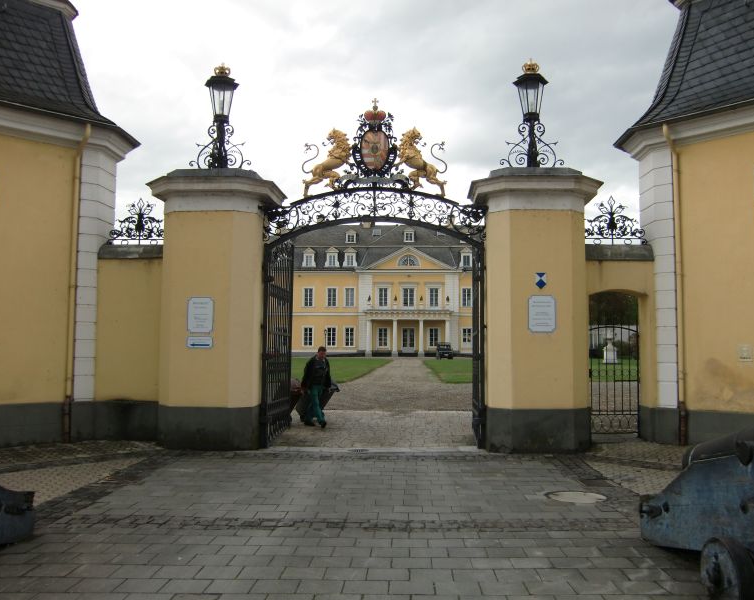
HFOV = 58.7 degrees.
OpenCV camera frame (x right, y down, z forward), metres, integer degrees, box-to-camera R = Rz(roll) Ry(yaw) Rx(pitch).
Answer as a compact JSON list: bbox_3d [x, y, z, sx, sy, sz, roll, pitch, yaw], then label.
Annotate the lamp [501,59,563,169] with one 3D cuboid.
[{"bbox_3d":[2.772,-3.259,11.990,1.100,2.187,1.000,0,-4,3],"label":"lamp"}]

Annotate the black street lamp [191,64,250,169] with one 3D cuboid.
[{"bbox_3d":[-2.848,-3.260,12.233,1.100,2.174,1.000,0,-4,4],"label":"black street lamp"}]

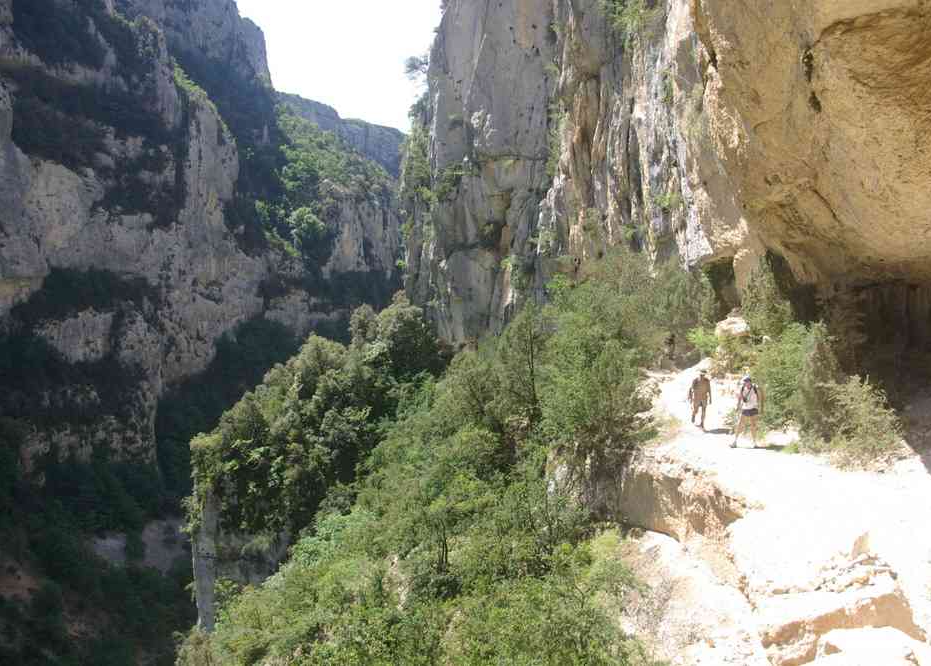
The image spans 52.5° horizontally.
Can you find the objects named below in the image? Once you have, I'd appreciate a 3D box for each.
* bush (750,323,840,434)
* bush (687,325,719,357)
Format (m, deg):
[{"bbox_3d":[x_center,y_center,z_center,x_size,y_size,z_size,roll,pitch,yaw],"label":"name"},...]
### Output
[{"bbox_3d":[9.095,1.254,26.000,2.400,3.000,2.200,0,0,0],"label":"bush"},{"bbox_3d":[9.169,0.329,36.500,1.250,1.300,1.200,0,0,0],"label":"bush"}]

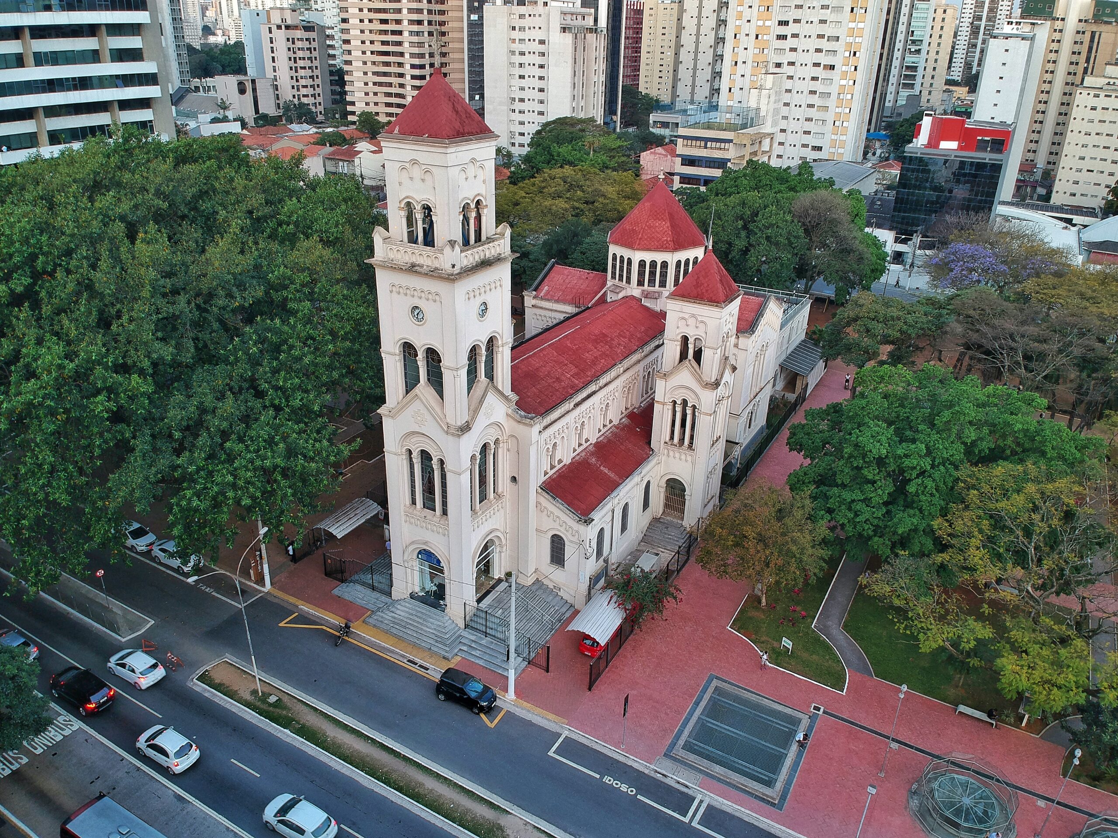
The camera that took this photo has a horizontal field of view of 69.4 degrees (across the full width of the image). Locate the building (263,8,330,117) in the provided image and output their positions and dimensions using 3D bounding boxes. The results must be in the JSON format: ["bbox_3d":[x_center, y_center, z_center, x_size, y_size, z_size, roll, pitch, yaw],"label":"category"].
[{"bbox_3d":[-99.106,-134.619,306.039,20.500,36.500,18.000,-2,26,-8],"label":"building"}]

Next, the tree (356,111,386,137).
[{"bbox_3d":[-57.115,-89.500,245.000,9.000,8.200,8.500,-4,26,-12],"label":"tree"}]

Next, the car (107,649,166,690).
[{"bbox_3d":[-26.010,15.047,49.512,3.950,1.470,1.700,15,28,26],"label":"car"}]

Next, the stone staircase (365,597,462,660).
[{"bbox_3d":[-9.439,13.549,53.508,7.200,1.400,2.400,15,28,26],"label":"stone staircase"}]

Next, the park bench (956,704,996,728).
[{"bbox_3d":[24.871,17.652,48.089,2.100,0.450,0.550,15,28,26],"label":"park bench"}]

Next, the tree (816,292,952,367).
[{"bbox_3d":[40.096,-10.718,100.281,15.600,9.800,14.000,12,27,20],"label":"tree"}]

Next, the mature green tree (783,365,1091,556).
[{"bbox_3d":[28.393,3.867,62.319,20.500,13.500,20.000,15,28,26],"label":"mature green tree"}]

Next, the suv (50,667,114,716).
[{"bbox_3d":[-28.178,15.843,47.631,4.500,1.520,1.800,15,28,26],"label":"suv"}]

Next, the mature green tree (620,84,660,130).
[{"bbox_3d":[30.142,-114.801,298.000,15.000,15.000,14.000,4,25,4],"label":"mature green tree"}]

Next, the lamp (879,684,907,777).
[{"bbox_3d":[17.752,16.745,42.955,0.420,6.100,1.100,15,28,26],"label":"lamp"}]

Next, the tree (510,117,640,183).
[{"bbox_3d":[3.256,-52.877,172.000,26.000,20.500,21.000,2,25,0],"label":"tree"}]

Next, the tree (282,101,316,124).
[{"bbox_3d":[-88.652,-104.419,275.000,11.000,8.300,10.500,15,28,26],"label":"tree"}]

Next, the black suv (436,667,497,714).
[{"bbox_3d":[-5.620,16.816,50.004,3.700,1.530,1.680,12,27,21],"label":"black suv"}]

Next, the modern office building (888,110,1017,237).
[{"bbox_3d":[68.013,-39.087,140.968,15.100,25.800,18.500,15,28,26],"label":"modern office building"}]

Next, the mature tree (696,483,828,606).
[{"bbox_3d":[14.314,9.447,57.540,9.000,9.500,9.000,9,26,15],"label":"mature tree"}]

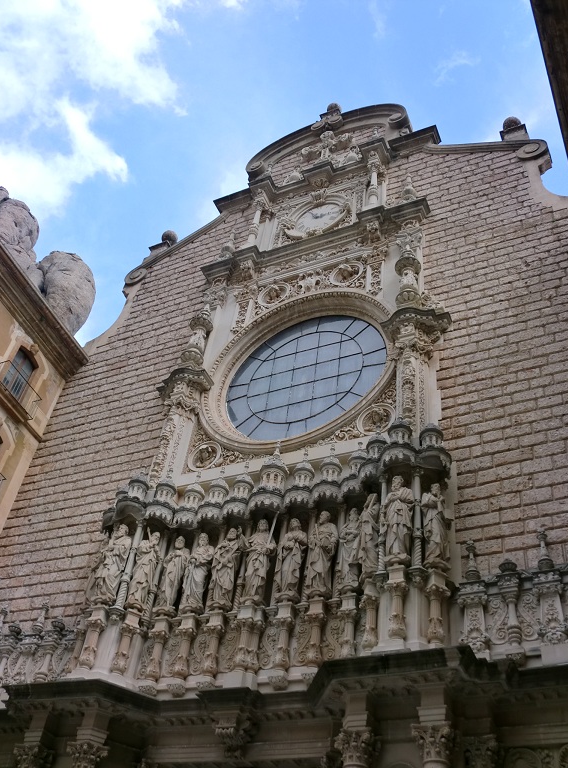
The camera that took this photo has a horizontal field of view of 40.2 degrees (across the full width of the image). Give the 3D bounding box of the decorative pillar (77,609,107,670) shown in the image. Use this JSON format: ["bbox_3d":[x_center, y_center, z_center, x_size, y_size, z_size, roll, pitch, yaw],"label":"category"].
[{"bbox_3d":[-4.097,5.408,16.517,0.360,1.420,0.360,-14,-50,20],"label":"decorative pillar"}]

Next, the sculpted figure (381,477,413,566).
[{"bbox_3d":[2.149,2.517,14.508,0.550,2.062,0.450,-14,-49,21],"label":"sculpted figure"}]

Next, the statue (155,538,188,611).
[{"bbox_3d":[-2.532,4.351,17.851,0.620,2.050,0.500,-9,-48,16],"label":"statue"}]

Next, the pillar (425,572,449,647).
[{"bbox_3d":[2.645,3.894,13.441,0.320,1.363,0.320,4,-46,5],"label":"pillar"}]

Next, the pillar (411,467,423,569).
[{"bbox_3d":[2.529,2.495,14.731,0.210,2.312,0.210,-14,-50,21],"label":"pillar"}]

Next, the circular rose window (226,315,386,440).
[{"bbox_3d":[0.570,-0.291,21.502,4.760,4.775,0.250,-14,-50,21],"label":"circular rose window"}]

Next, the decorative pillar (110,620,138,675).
[{"bbox_3d":[-3.164,5.282,15.545,0.340,1.104,0.340,12,-45,-3],"label":"decorative pillar"}]

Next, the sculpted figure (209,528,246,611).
[{"bbox_3d":[-1.187,3.910,16.669,0.640,2.050,0.480,-14,-50,21],"label":"sculpted figure"}]

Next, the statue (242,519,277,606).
[{"bbox_3d":[-0.605,3.872,17.132,0.680,2.180,0.520,-14,-50,20],"label":"statue"}]

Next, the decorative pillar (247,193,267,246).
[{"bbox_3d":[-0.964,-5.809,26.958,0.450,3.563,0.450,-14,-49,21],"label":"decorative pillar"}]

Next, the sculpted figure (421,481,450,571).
[{"bbox_3d":[2.862,2.644,14.753,0.580,1.962,0.500,20,-47,-10],"label":"sculpted figure"}]

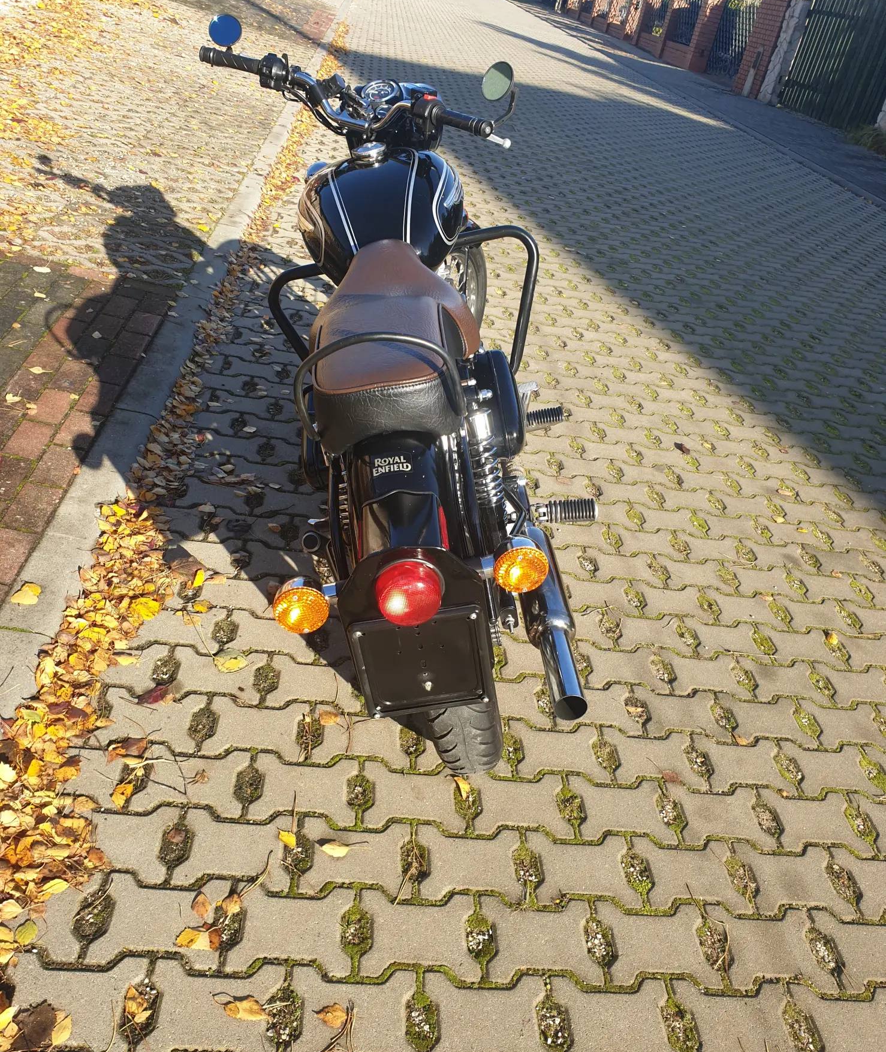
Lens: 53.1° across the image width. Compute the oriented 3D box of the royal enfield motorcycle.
[{"bbox_3d":[-0.111,-0.432,2.010,0.845,1.220,2.130,-2,34,-2],"label":"royal enfield motorcycle"}]

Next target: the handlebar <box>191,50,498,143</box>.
[{"bbox_3d":[-0.213,-0.948,1.995,0.770,0.125,0.200,23,35,20],"label":"handlebar"}]

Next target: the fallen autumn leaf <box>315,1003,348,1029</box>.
[{"bbox_3d":[-0.163,0.715,1.299,0.045,0.012,0.037,7,33,-6],"label":"fallen autumn leaf"}]

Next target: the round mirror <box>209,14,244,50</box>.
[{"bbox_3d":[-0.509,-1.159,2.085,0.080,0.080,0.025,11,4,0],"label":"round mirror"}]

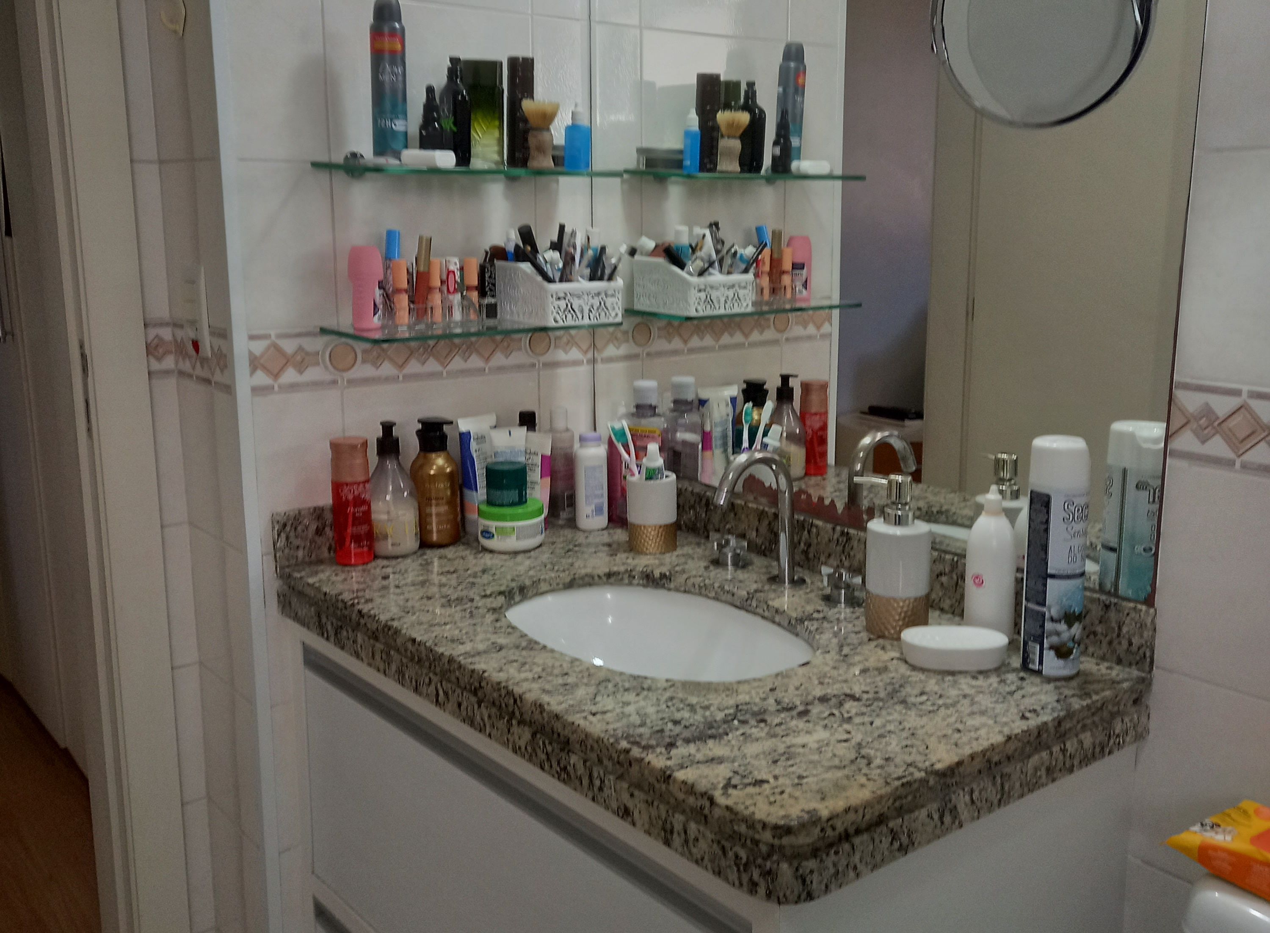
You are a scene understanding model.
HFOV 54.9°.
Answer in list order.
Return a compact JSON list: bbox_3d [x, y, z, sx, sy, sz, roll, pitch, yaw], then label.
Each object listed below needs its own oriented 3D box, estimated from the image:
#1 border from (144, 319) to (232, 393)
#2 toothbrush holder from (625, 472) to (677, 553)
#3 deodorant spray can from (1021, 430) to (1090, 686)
[{"bbox_3d":[-0.565,-0.141,1.546,0.042,0.074,0.202,-9,14,-38],"label":"border"},{"bbox_3d":[0.023,0.061,1.615,0.065,0.097,0.065,0,11,1],"label":"toothbrush holder"},{"bbox_3d":[0.402,0.084,1.167,0.053,0.226,0.053,0,12,0],"label":"deodorant spray can"}]

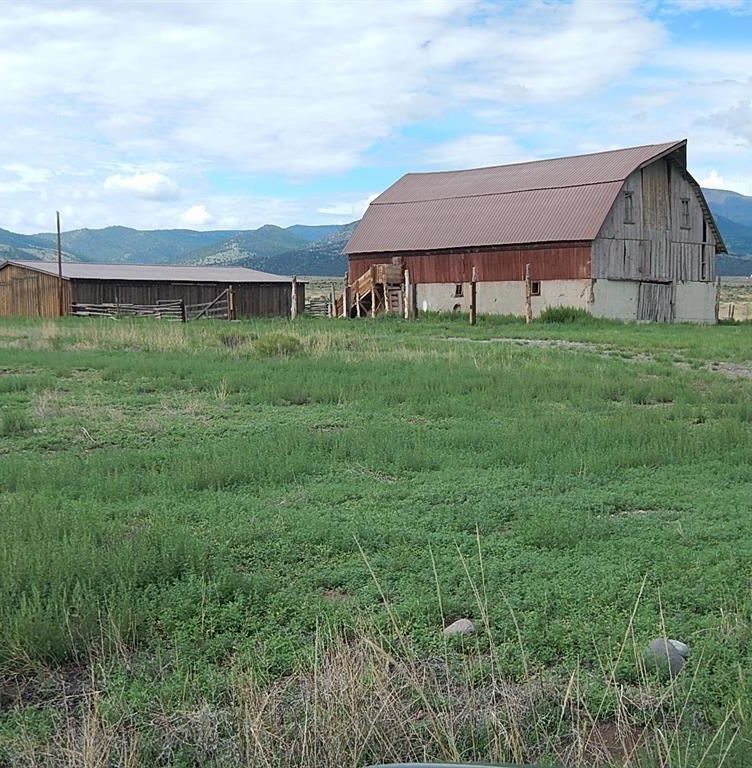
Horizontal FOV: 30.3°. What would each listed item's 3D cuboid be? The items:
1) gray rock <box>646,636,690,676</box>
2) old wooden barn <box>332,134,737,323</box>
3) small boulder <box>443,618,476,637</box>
[{"bbox_3d":[1.413,1.330,6.750,0.205,0.170,0.190,0,3,0],"label":"gray rock"},{"bbox_3d":[10.007,-9.282,89.340,11.586,10.203,24.864,-2,4,-38],"label":"old wooden barn"},{"bbox_3d":[0.441,1.303,7.350,0.180,0.120,0.160,0,3,0],"label":"small boulder"}]

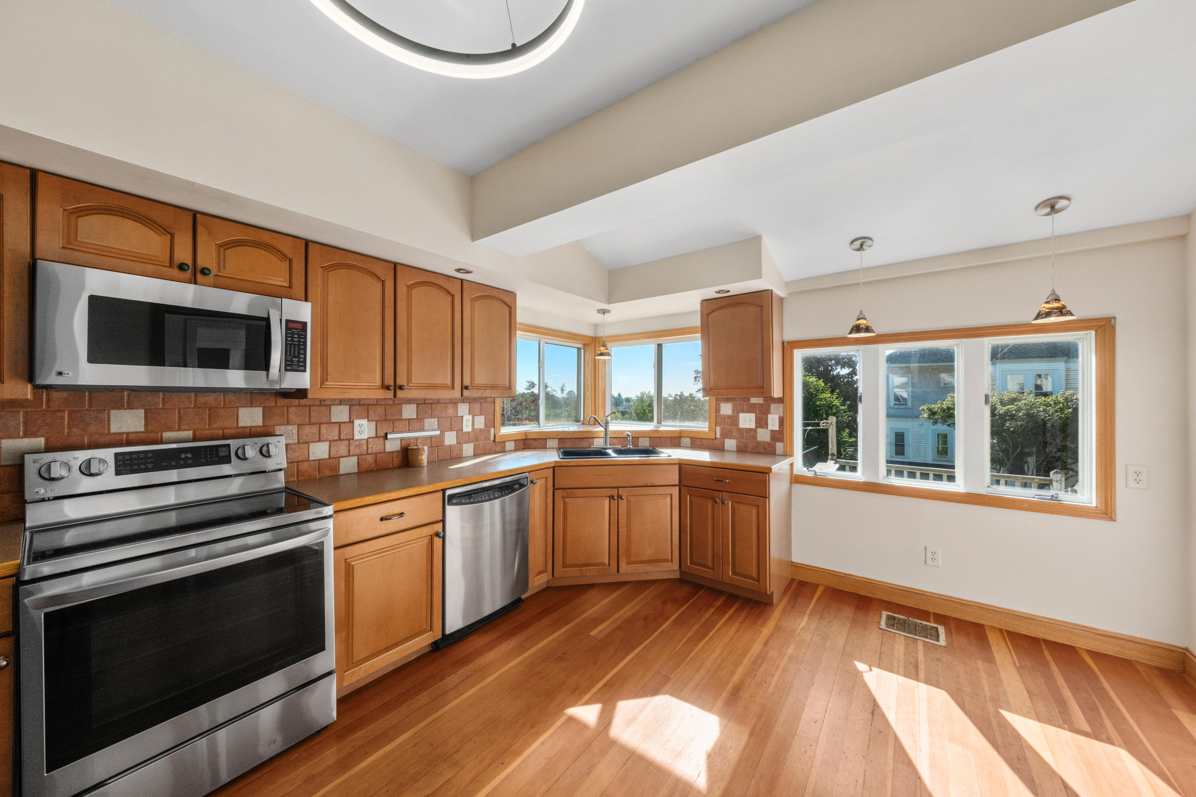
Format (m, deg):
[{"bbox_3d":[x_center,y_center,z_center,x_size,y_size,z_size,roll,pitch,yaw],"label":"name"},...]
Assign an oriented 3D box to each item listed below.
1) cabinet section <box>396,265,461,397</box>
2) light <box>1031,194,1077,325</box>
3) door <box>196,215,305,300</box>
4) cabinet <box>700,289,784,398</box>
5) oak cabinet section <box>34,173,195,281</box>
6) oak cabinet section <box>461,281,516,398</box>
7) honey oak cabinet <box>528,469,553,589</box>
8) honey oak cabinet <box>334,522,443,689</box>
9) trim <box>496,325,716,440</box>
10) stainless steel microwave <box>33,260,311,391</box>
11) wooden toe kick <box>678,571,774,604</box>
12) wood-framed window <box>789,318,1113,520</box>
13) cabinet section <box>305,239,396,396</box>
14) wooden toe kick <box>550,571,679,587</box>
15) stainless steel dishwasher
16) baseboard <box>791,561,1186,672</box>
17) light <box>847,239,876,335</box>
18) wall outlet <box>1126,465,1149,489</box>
[{"bbox_3d":[-1.020,-0.380,2.405,0.022,0.752,0.417,0,0,37],"label":"cabinet section"},{"bbox_3d":[2.291,-0.682,2.002,0.148,0.605,0.148,0,0,37],"label":"light"},{"bbox_3d":[-1.532,-0.618,1.780,0.020,0.280,0.374,0,0,37],"label":"door"},{"bbox_3d":[1.120,-0.389,3.091,0.525,0.760,0.320,0,0,37],"label":"cabinet"},{"bbox_3d":[-1.743,-0.605,1.461,0.022,0.291,0.359,0,0,37],"label":"oak cabinet section"},{"bbox_3d":[-0.749,-0.382,2.758,0.022,0.752,0.458,0,0,37],"label":"oak cabinet section"},{"bbox_3d":[-0.623,0.886,2.890,0.590,0.785,0.225,0,0,37],"label":"honey oak cabinet"},{"bbox_3d":[-1.230,0.963,2.117,0.600,0.618,0.512,0,0,37],"label":"honey oak cabinet"},{"bbox_3d":[-0.006,-0.146,3.790,1.820,1.000,0.900,0,0,-8],"label":"trim"},{"bbox_3d":[-1.742,-0.245,1.709,0.400,0.420,0.757,0,0,37],"label":"stainless steel microwave"},{"bbox_3d":[0.893,1.305,2.820,0.670,0.100,0.020,0,0,37],"label":"wooden toe kick"},{"bbox_3d":[2.104,0.111,2.612,1.607,1.071,0.100,0,0,37],"label":"wood-framed window"},{"bbox_3d":[-1.271,-0.378,2.076,0.022,0.752,0.403,0,0,37],"label":"cabinet section"},{"bbox_3d":[0.136,1.317,2.983,1.007,0.106,0.018,0,0,-8],"label":"wooden toe kick"},{"bbox_3d":[-0.865,0.930,2.547,0.610,0.875,0.605,0,0,37],"label":"stainless steel dishwasher"},{"bbox_3d":[2.168,1.288,2.480,1.756,0.120,0.020,0,0,36],"label":"baseboard"},{"bbox_3d":[1.649,-0.692,2.495,0.150,0.615,0.150,0,0,37],"label":"light"},{"bbox_3d":[2.781,0.405,2.052,0.073,0.117,0.010,0,0,37],"label":"wall outlet"}]

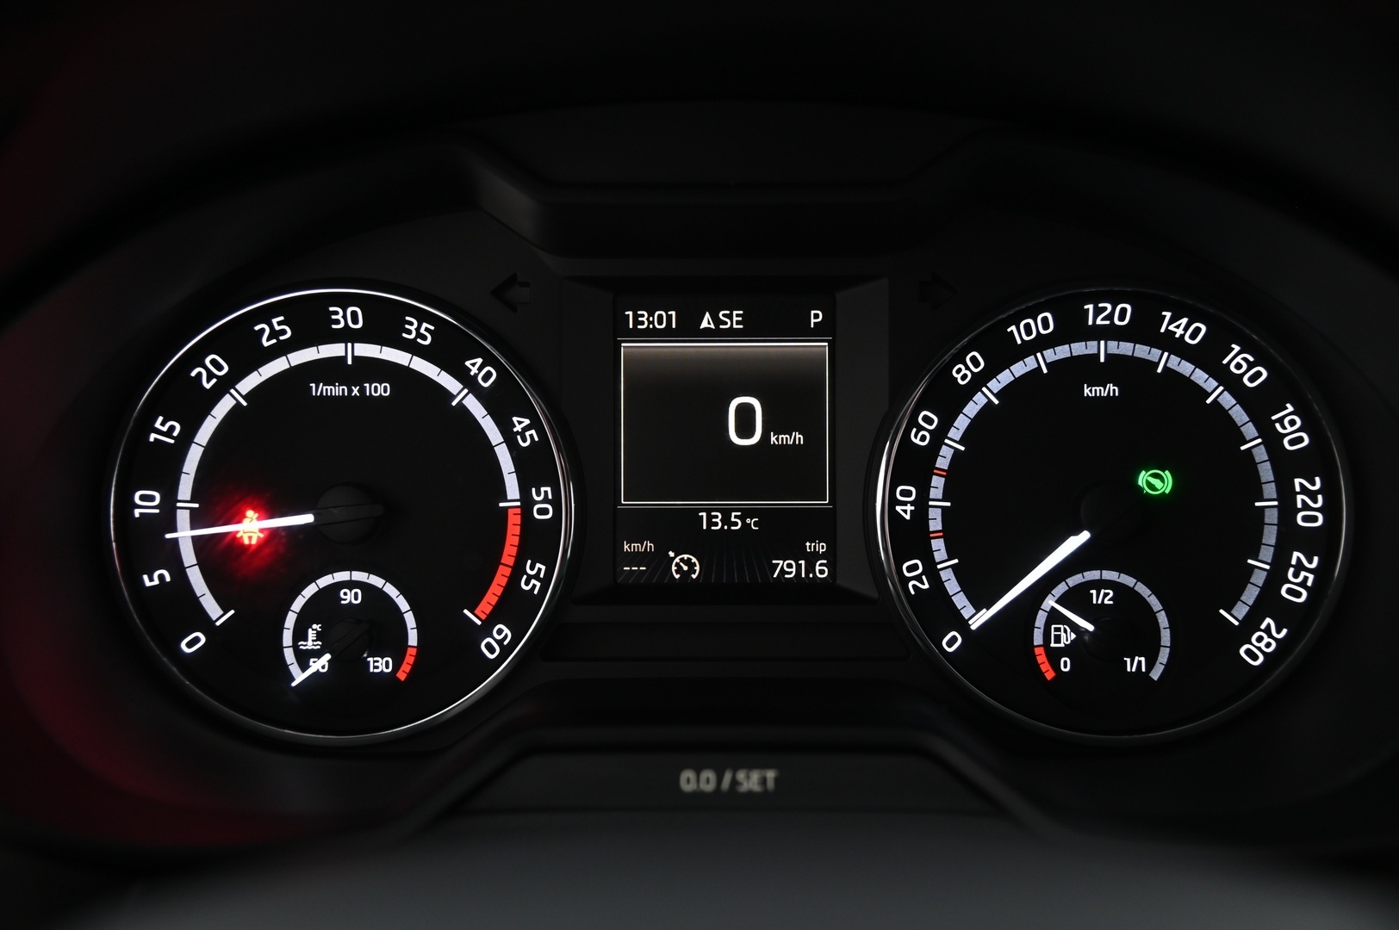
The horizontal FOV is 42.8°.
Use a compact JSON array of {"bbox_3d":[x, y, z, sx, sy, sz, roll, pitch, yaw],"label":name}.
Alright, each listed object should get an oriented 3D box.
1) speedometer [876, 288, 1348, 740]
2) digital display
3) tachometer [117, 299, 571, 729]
[{"bbox_3d":[0.100,0.012,0.435,0.113,0.110,0.022,0,0,0],"label":"speedometer"},{"bbox_3d":[0.006,-0.006,0.442,0.054,0.071,0.009,0,0,0],"label":"digital display"},{"bbox_3d":[-0.087,0.012,0.435,0.112,0.110,0.022,0,0,0],"label":"tachometer"}]

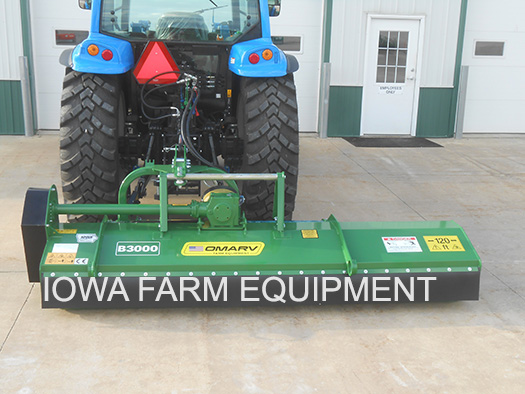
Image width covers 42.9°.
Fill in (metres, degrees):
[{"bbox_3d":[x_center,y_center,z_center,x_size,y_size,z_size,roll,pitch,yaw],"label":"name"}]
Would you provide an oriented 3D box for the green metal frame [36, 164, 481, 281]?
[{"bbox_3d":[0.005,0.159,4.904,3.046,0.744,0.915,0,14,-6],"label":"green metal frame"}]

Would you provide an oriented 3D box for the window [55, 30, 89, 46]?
[{"bbox_3d":[-3.159,-2.660,11.177,0.575,0.255,0.050,0,15,-7],"label":"window"}]

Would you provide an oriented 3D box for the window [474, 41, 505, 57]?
[{"bbox_3d":[4.106,-2.669,12.039,0.540,0.255,0.050,0,15,-7],"label":"window"}]

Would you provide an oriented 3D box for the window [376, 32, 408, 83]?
[{"bbox_3d":[2.310,-2.467,11.827,0.545,0.910,0.050,0,15,-7],"label":"window"}]

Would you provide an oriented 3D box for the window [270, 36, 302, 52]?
[{"bbox_3d":[0.393,-2.655,11.601,0.555,0.255,0.050,0,15,-7],"label":"window"}]

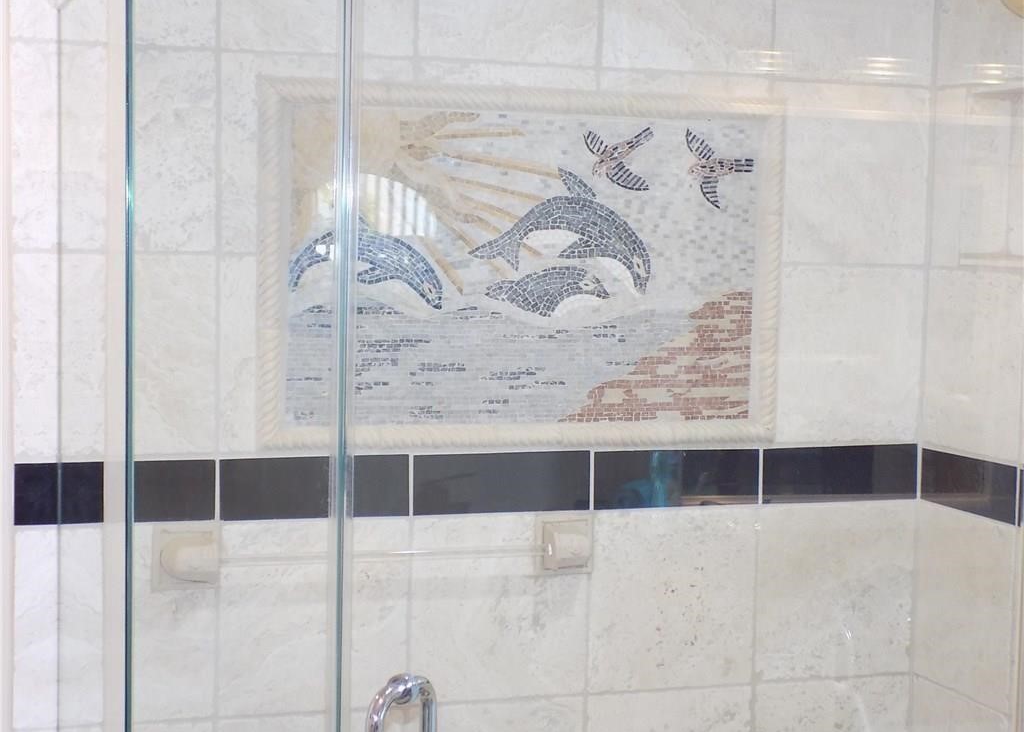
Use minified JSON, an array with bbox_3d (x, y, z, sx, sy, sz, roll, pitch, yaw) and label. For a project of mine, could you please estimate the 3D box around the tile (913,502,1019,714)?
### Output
[{"bbox_3d":[0.769,0.405,2.964,0.011,0.304,0.290,0,4,-18],"label":"tile"}]

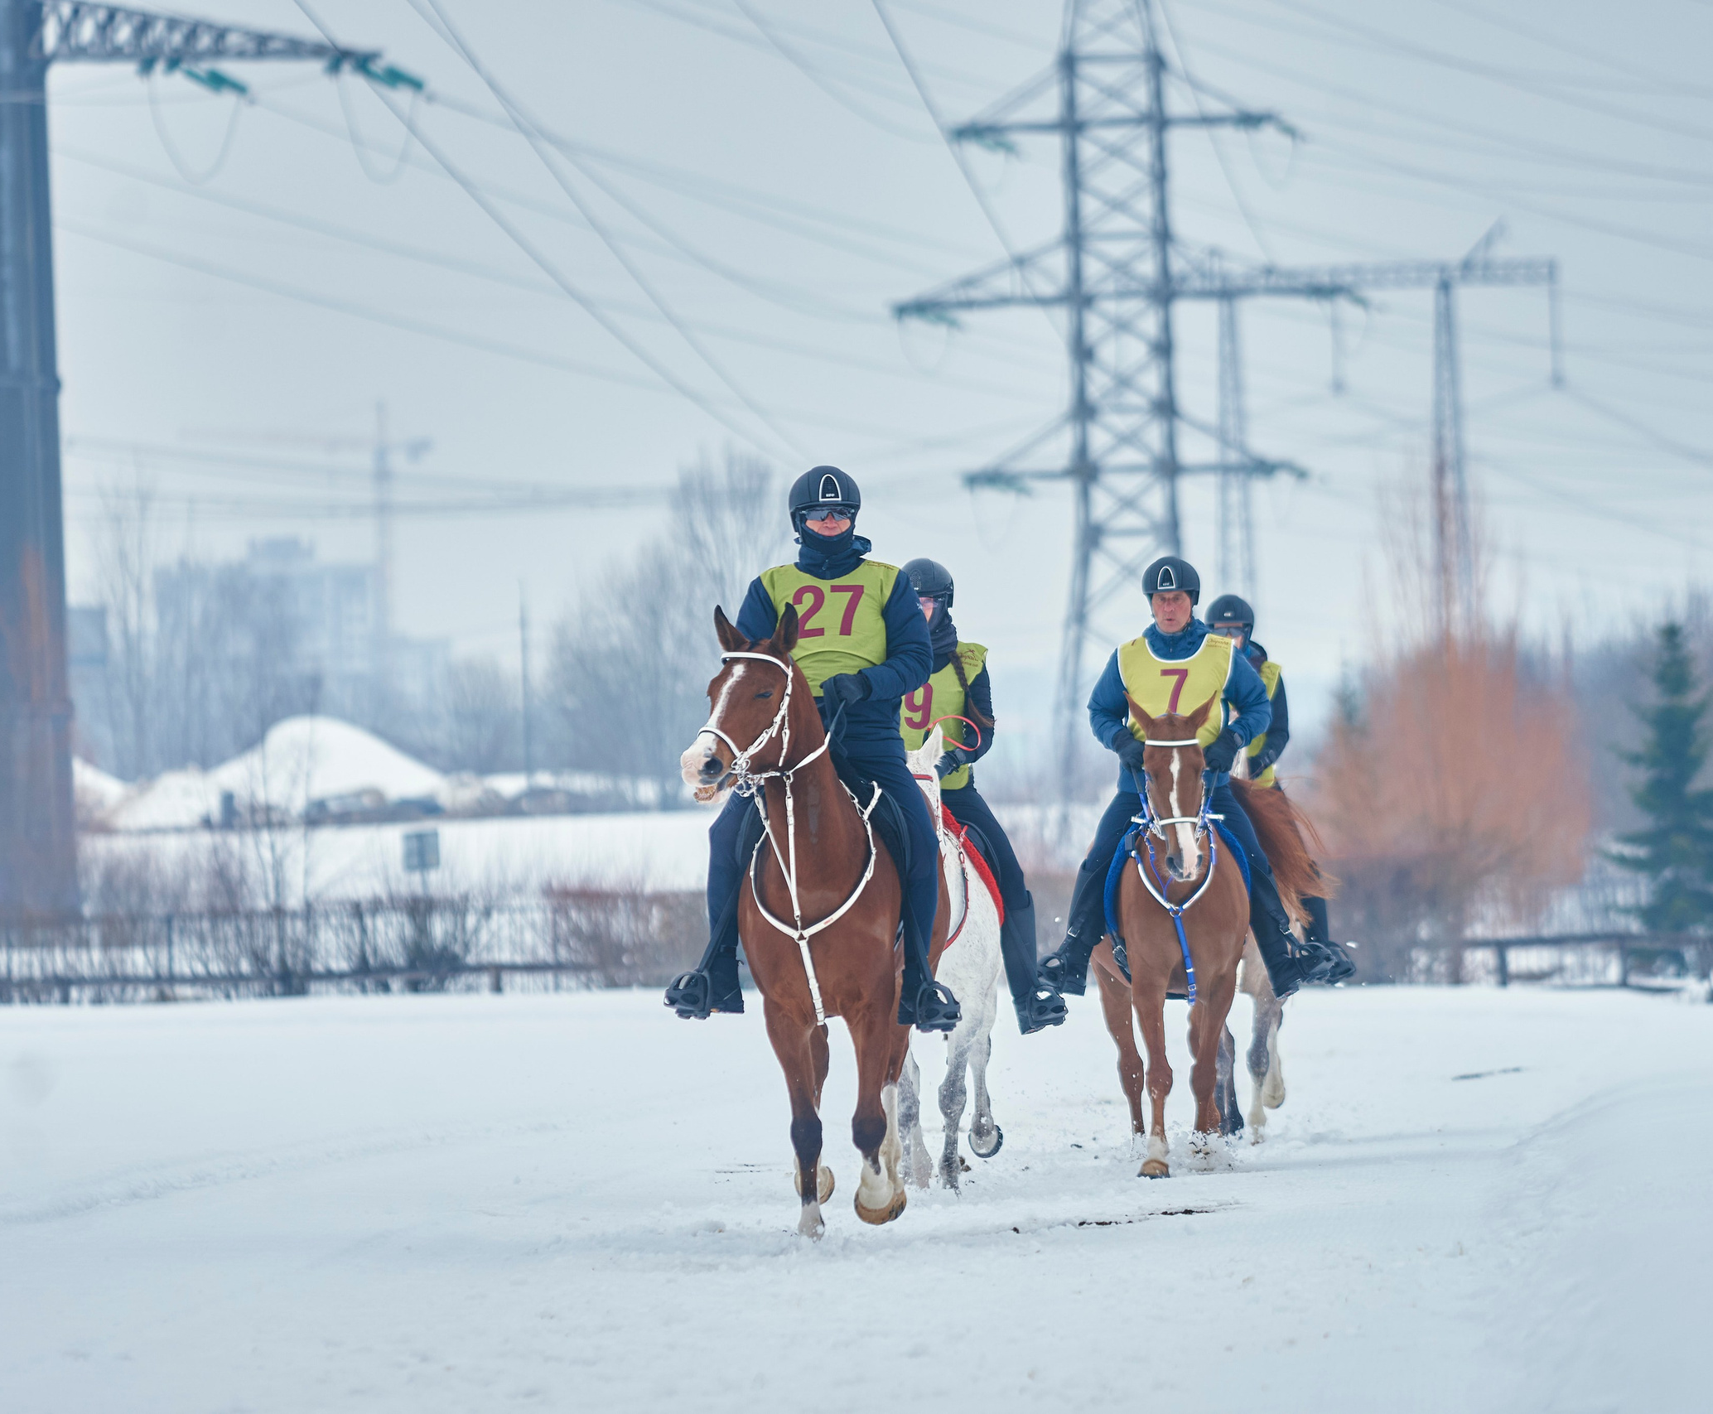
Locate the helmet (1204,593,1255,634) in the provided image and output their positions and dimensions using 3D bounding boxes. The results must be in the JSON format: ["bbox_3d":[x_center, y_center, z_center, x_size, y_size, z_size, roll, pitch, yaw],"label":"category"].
[{"bbox_3d":[1.695,-0.405,53.400,0.224,0.205,0.285,-1,-1,2],"label":"helmet"}]

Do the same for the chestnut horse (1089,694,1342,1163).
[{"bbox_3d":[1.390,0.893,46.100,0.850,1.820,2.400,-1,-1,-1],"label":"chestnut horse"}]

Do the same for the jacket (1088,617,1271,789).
[{"bbox_3d":[1.262,-0.016,46.050,0.710,0.670,0.430,-1,-1,1],"label":"jacket"}]

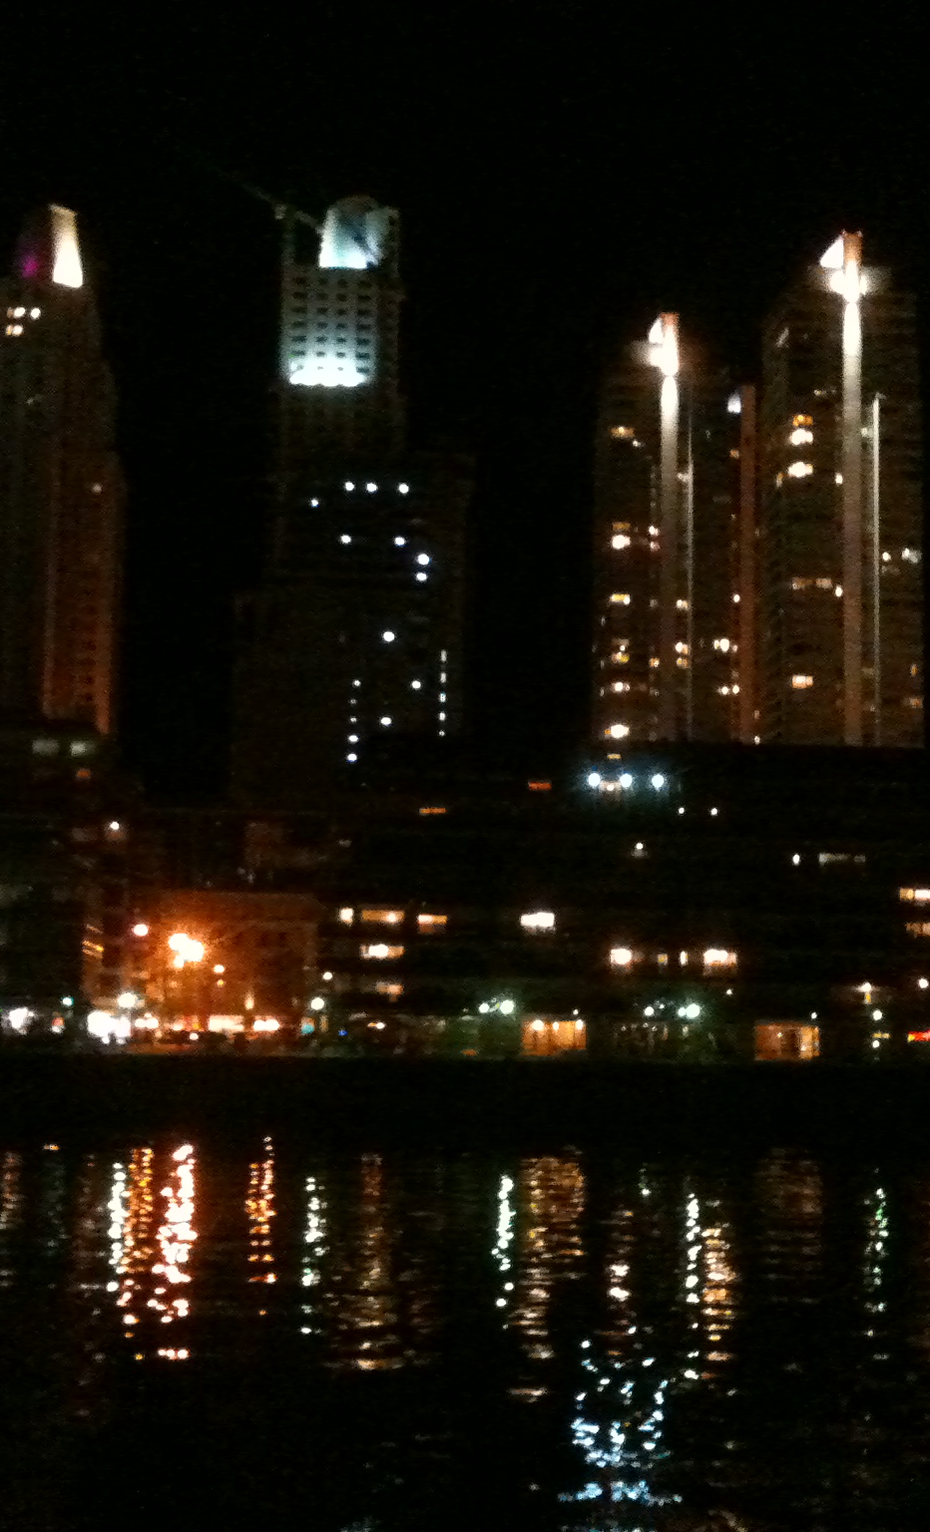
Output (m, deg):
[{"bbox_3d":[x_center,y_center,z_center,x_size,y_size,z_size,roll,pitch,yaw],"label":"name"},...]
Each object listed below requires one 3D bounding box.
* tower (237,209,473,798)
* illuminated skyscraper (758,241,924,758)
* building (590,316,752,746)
[{"bbox_3d":[-23.540,-32.270,427.470,44.000,175.100,34.000,1,-7,-3],"label":"tower"},{"bbox_3d":[73.690,-25.930,410.710,27.500,161.000,29.000,1,-7,-3],"label":"illuminated skyscraper"},{"bbox_3d":[43.630,-20.030,460.310,28.000,161.000,29.000,1,-7,-3],"label":"building"}]

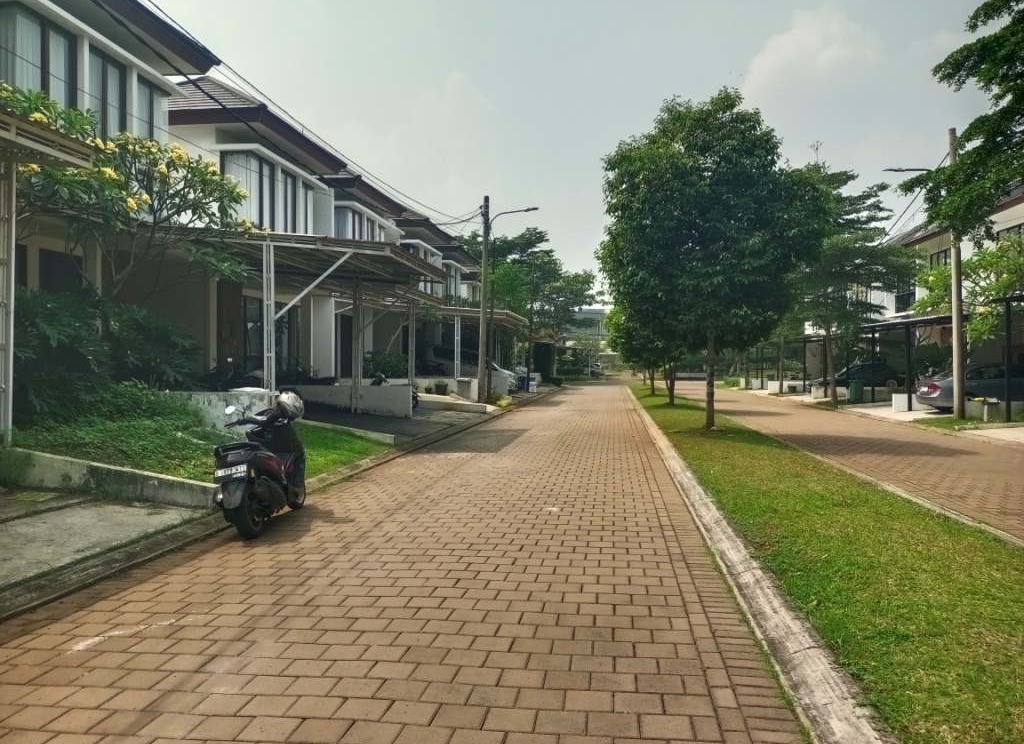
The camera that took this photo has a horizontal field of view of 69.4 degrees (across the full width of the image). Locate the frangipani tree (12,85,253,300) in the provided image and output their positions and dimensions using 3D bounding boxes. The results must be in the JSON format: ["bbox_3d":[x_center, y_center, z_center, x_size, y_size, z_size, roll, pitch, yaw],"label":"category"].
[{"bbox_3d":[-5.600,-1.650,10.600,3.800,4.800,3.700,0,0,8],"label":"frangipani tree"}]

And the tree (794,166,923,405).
[{"bbox_3d":[11.600,-2.980,25.600,5.200,8.200,5.200,0,0,8],"label":"tree"}]

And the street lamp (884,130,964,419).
[{"bbox_3d":[10.870,-2.580,19.510,1.930,7.600,0.340,0,0,8],"label":"street lamp"}]

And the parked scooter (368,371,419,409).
[{"bbox_3d":[-3.800,0.640,23.500,1.900,1.120,0.700,0,0,8],"label":"parked scooter"}]

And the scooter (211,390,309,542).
[{"bbox_3d":[-2.260,0.850,6.900,0.720,1.140,1.870,0,0,3],"label":"scooter"}]

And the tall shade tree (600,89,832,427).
[{"bbox_3d":[4.700,-2.630,17.000,5.300,7.750,5.200,0,0,8],"label":"tall shade tree"}]

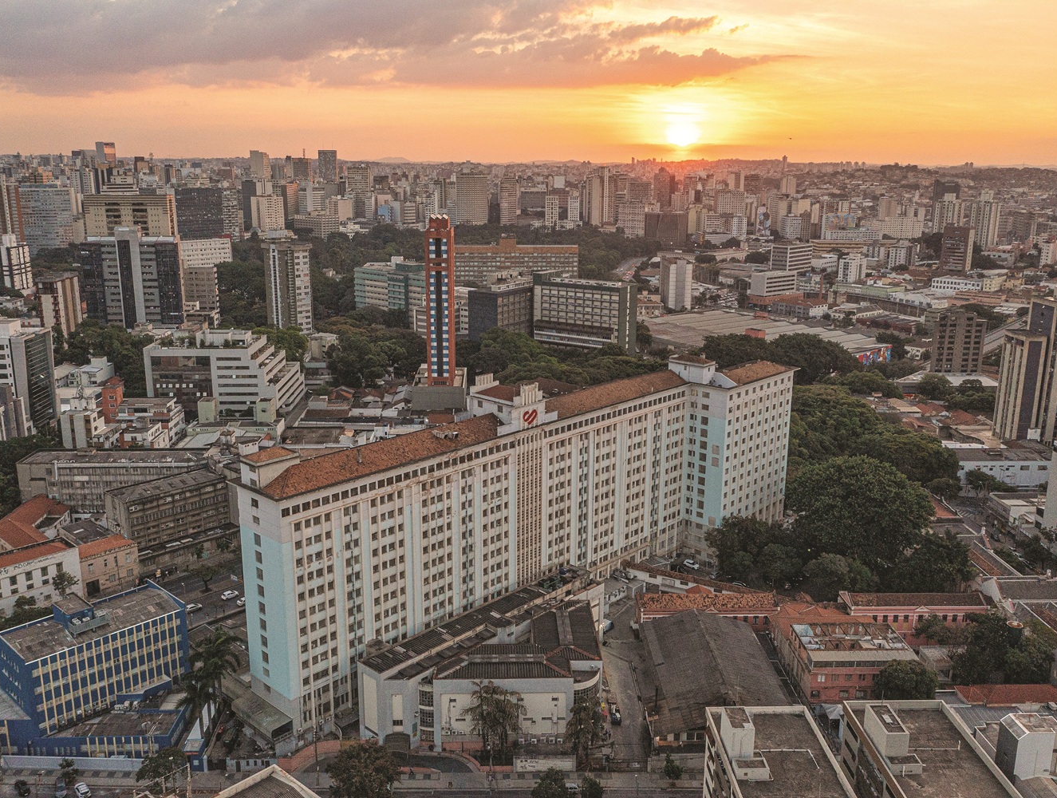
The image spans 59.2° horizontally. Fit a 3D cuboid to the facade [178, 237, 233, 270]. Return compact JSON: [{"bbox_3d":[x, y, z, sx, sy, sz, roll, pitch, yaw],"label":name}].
[{"bbox_3d":[-216.321,-86.717,616.280,16.000,36.860,36.640,13,18,41],"label":"facade"}]

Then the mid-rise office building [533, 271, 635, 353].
[{"bbox_3d":[29.538,-43.811,490.944,49.100,38.500,19.000,9,16,31],"label":"mid-rise office building"}]

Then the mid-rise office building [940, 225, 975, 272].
[{"bbox_3d":[341.006,-119.509,743.260,12.000,36.634,20.000,-12,18,-41],"label":"mid-rise office building"}]

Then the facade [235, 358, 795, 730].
[{"bbox_3d":[11.909,23.423,226.046,27.160,55.520,165.700,13,18,41],"label":"facade"}]

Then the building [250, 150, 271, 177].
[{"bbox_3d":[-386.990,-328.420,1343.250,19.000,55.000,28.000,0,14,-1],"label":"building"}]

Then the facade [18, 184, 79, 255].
[{"bbox_3d":[-481.480,-179.380,941.840,54.000,71.290,12.000,0,14,-2],"label":"facade"}]

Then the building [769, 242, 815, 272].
[{"bbox_3d":[233.070,-124.060,824.540,16.000,24.090,42.500,14,19,43],"label":"building"}]

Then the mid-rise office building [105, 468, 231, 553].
[{"bbox_3d":[-101.380,32.710,263.150,12.900,18.030,29.000,14,19,43],"label":"mid-rise office building"}]

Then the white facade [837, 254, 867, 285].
[{"bbox_3d":[303.280,-122.080,874.820,13.500,26.410,26.000,14,19,43],"label":"white facade"}]

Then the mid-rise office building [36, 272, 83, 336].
[{"bbox_3d":[-217.730,-43.820,434.220,9.300,28.360,21.500,0,14,-1],"label":"mid-rise office building"}]

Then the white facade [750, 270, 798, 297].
[{"bbox_3d":[200.343,-94.958,761.587,40.000,19.000,14.000,-11,17,-38],"label":"white facade"}]

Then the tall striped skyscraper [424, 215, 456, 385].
[{"bbox_3d":[-35.383,-35.151,376.996,10.500,76.640,13.000,0,14,-2],"label":"tall striped skyscraper"}]

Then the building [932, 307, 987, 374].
[{"bbox_3d":[217.806,-28.383,478.125,25.000,32.510,11.000,0,14,-2],"label":"building"}]

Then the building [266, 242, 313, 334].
[{"bbox_3d":[-117.919,-53.704,464.002,21.500,49.200,11.500,10,17,36],"label":"building"}]

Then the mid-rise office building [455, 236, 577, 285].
[{"bbox_3d":[-14.276,-98.244,716.186,104.000,50.220,18.000,0,14,-2],"label":"mid-rise office building"}]

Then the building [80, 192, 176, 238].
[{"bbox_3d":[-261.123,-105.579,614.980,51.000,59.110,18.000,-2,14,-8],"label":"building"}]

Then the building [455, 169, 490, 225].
[{"bbox_3d":[-81.695,-291.370,1363.947,47.000,88.650,20.000,0,14,-2],"label":"building"}]

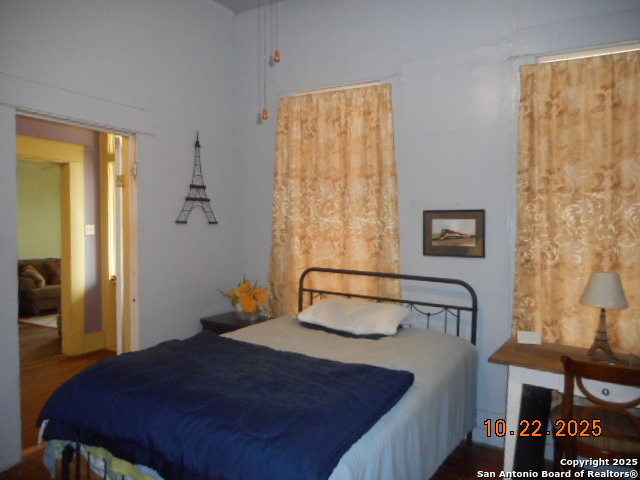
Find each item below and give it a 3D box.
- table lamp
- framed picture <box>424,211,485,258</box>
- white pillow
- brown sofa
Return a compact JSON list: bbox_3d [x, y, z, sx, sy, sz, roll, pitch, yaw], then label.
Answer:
[{"bbox_3d":[1.616,0.427,2.627,0.230,0.485,0.230,2,3,28],"label":"table lamp"},{"bbox_3d":[0.930,-0.044,3.228,0.425,0.330,0.030,2,3,28],"label":"framed picture"},{"bbox_3d":[0.238,0.511,3.238,0.700,0.180,0.430,2,3,28],"label":"white pillow"},{"bbox_3d":[-4.253,0.702,7.966,0.920,0.850,2.000,2,3,33],"label":"brown sofa"}]

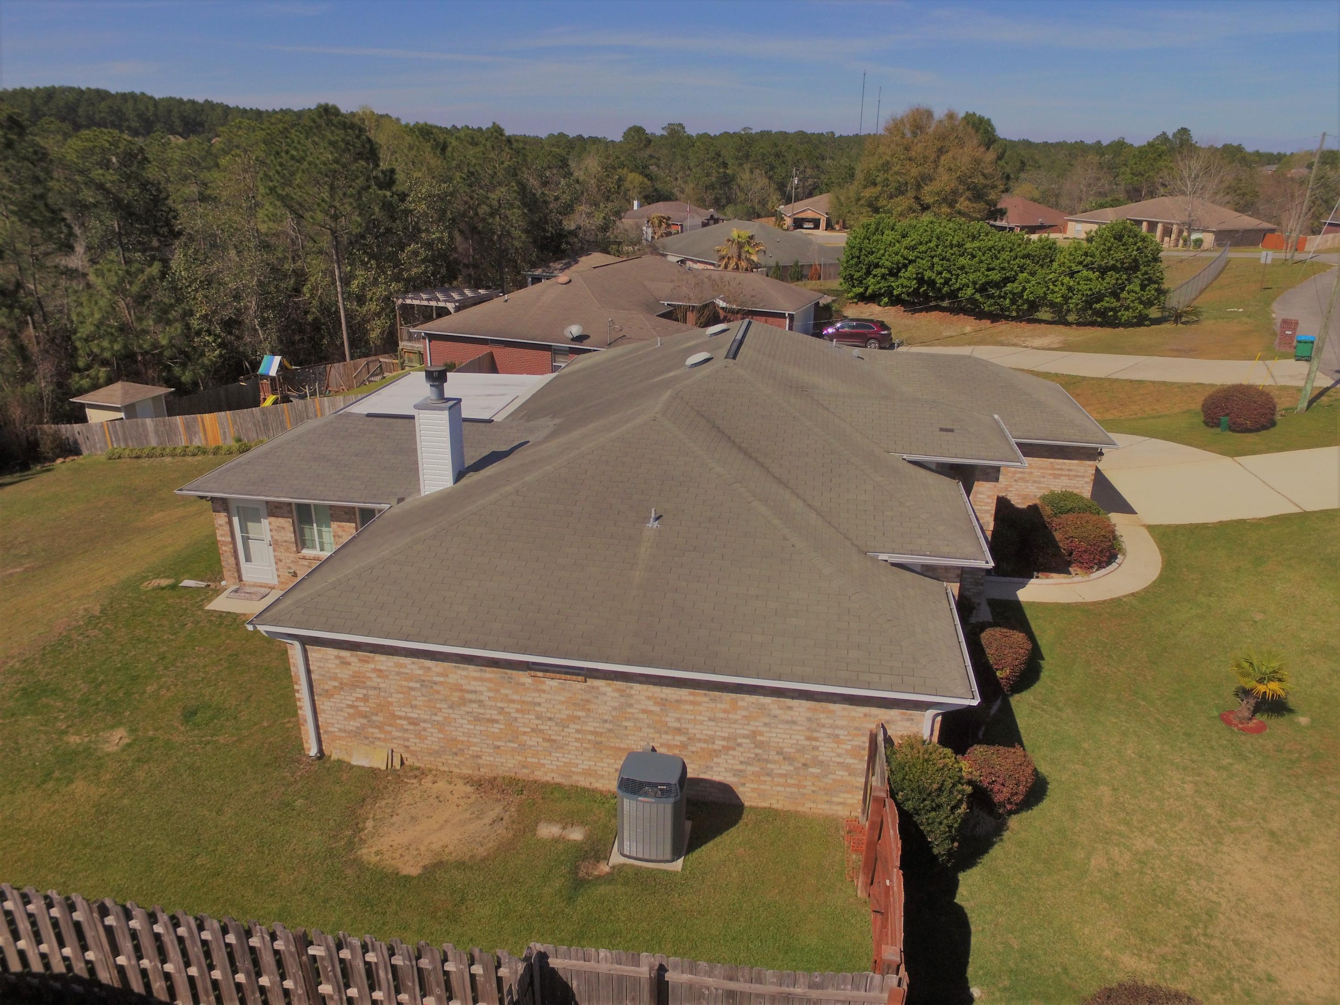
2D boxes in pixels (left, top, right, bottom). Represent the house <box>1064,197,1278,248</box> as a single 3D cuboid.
[{"bbox_3d":[60.885,-34.934,95.105,10.440,5.056,20.400,-9,26,-19],"label":"house"}]

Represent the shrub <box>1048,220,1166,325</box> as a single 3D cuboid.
[{"bbox_3d":[26.441,-13.899,47.097,6.000,5.900,6.100,4,25,9],"label":"shrub"}]

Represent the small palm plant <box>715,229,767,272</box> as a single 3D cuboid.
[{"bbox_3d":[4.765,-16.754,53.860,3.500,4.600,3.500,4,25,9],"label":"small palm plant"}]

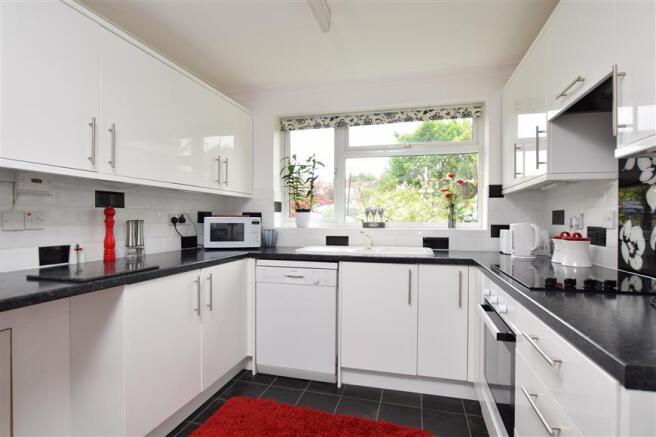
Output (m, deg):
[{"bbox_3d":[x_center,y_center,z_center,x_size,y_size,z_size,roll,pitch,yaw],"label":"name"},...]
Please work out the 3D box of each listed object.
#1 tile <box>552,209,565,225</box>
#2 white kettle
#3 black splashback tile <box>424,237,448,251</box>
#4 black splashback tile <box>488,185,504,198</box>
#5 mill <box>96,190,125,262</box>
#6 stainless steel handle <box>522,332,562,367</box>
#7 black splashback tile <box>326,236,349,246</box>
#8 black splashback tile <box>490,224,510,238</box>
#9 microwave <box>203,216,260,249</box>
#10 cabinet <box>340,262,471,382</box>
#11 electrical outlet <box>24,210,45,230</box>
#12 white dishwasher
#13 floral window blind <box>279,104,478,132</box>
[{"bbox_3d":[1.562,-0.004,2.215,0.010,0.096,0.199,0,0,15],"label":"tile"},{"bbox_3d":[1.272,0.140,2.120,0.178,0.220,0.140,0,0,41],"label":"white kettle"},{"bbox_3d":[0.858,0.200,2.600,0.196,0.097,0.010,0,0,16],"label":"black splashback tile"},{"bbox_3d":[1.282,-0.204,2.483,0.107,0.099,0.010,0,0,16],"label":"black splashback tile"},{"bbox_3d":[-1.188,0.077,1.783,0.056,0.308,0.056,0,0,15],"label":"mill"},{"bbox_3d":[0.581,0.351,0.891,0.035,0.012,0.227,0,0,16],"label":"stainless steel handle"},{"bbox_3d":[0.085,0.198,2.850,0.199,0.096,0.010,0,0,15],"label":"black splashback tile"},{"bbox_3d":[1.355,0.100,2.502,0.199,0.096,0.010,0,0,15],"label":"black splashback tile"},{"bbox_3d":[-0.787,0.116,2.730,0.435,0.252,0.330,0,0,-15],"label":"microwave"},{"bbox_3d":[0.550,0.651,2.380,0.799,0.704,0.575,0,0,16],"label":"cabinet"},{"bbox_3d":[-1.446,0.012,1.620,0.014,0.087,0.084,0,0,16],"label":"electrical outlet"},{"bbox_3d":[-0.152,0.722,2.569,0.600,0.828,0.580,0,0,16],"label":"white dishwasher"},{"bbox_3d":[0.406,-0.877,2.889,1.760,0.120,0.045,0,0,15],"label":"floral window blind"}]

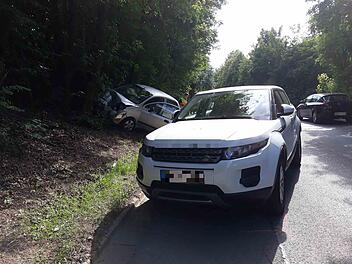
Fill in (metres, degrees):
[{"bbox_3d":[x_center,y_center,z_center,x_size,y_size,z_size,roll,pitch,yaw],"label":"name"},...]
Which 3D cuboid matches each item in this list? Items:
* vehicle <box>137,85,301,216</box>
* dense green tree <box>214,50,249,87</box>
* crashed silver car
[{"bbox_3d":[1.040,0.016,4.800,1.970,1.640,4.370,1,6,27],"label":"vehicle"},{"bbox_3d":[7.070,-6.300,35.000,5.200,8.300,5.200,0,6,11],"label":"dense green tree"},{"bbox_3d":[-1.280,-0.970,10.550,1.660,1.440,3.650,31,20,34],"label":"crashed silver car"}]

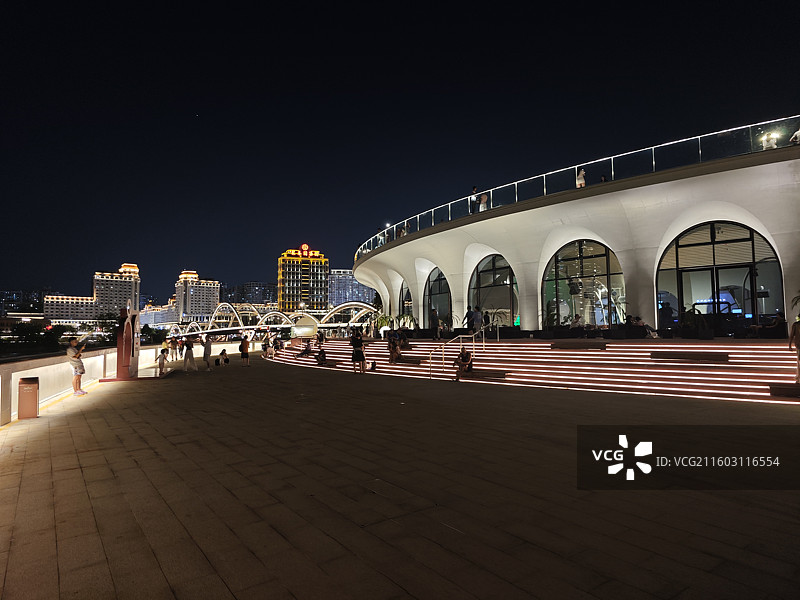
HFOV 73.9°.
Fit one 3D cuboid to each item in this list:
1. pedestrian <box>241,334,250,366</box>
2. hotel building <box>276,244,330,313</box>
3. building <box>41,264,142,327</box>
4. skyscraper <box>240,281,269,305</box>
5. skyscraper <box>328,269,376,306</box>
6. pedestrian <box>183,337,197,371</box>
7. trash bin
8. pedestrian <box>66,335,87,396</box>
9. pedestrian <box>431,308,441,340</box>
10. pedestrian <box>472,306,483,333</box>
[{"bbox_3d":[-8.012,2.641,27.574,0.480,1.630,0.420,-3,-4,30],"label":"pedestrian"},{"bbox_3d":[-92.959,-10.425,512.470,45.000,86.900,18.000,1,-4,-26],"label":"hotel building"},{"bbox_3d":[-301.313,0.311,522.906,20.000,71.900,80.000,-4,-4,42],"label":"building"},{"bbox_3d":[-213.039,11.025,777.729,38.000,78.000,18.000,0,-4,-20],"label":"skyscraper"},{"bbox_3d":[-58.298,0.928,662.646,60.000,80.800,20.000,0,-4,-18],"label":"skyscraper"},{"bbox_3d":[-9.721,2.448,24.567,0.550,1.640,0.480,0,-4,-20],"label":"pedestrian"},{"bbox_3d":[-7.751,2.039,11.119,0.310,0.840,0.300,1,-4,-30],"label":"trash bin"},{"bbox_3d":[-9.384,1.923,15.448,0.550,1.650,0.480,1,-4,-32],"label":"pedestrian"},{"bbox_3d":[1.994,1.399,30.062,0.420,1.700,0.480,-2,-4,20],"label":"pedestrian"},{"bbox_3d":[4.213,1.263,28.906,0.500,1.700,0.400,2,-4,-40],"label":"pedestrian"}]

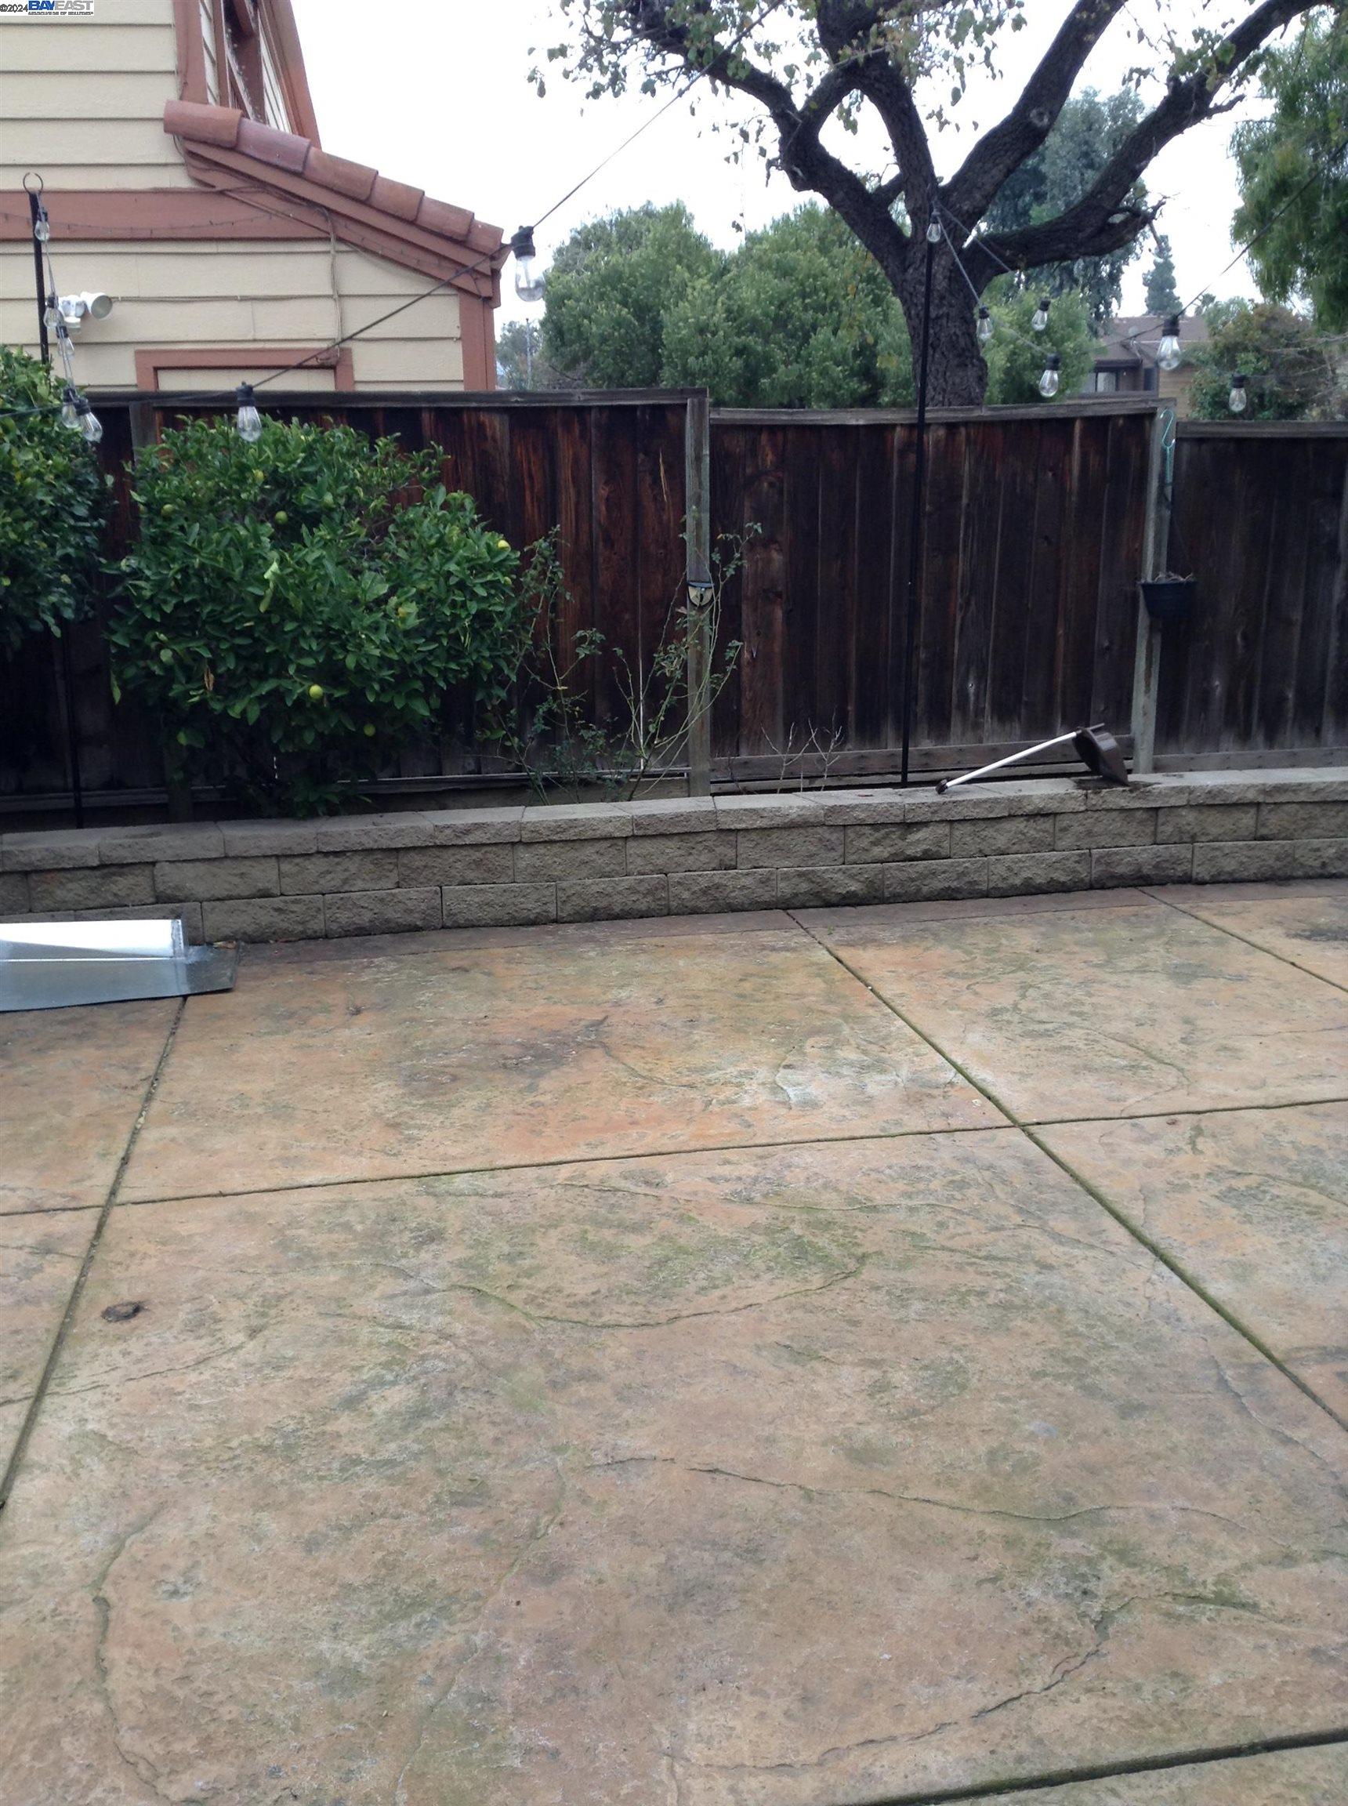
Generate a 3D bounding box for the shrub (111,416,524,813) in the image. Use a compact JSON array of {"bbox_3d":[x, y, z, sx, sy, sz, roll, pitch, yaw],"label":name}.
[{"bbox_3d":[-1.230,-0.944,6.019,1.421,1.465,1.150,-3,13,-10],"label":"shrub"}]

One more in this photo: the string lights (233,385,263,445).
[{"bbox_3d":[-0.854,-0.984,3.450,0.050,0.122,0.050,-3,13,-10],"label":"string lights"}]

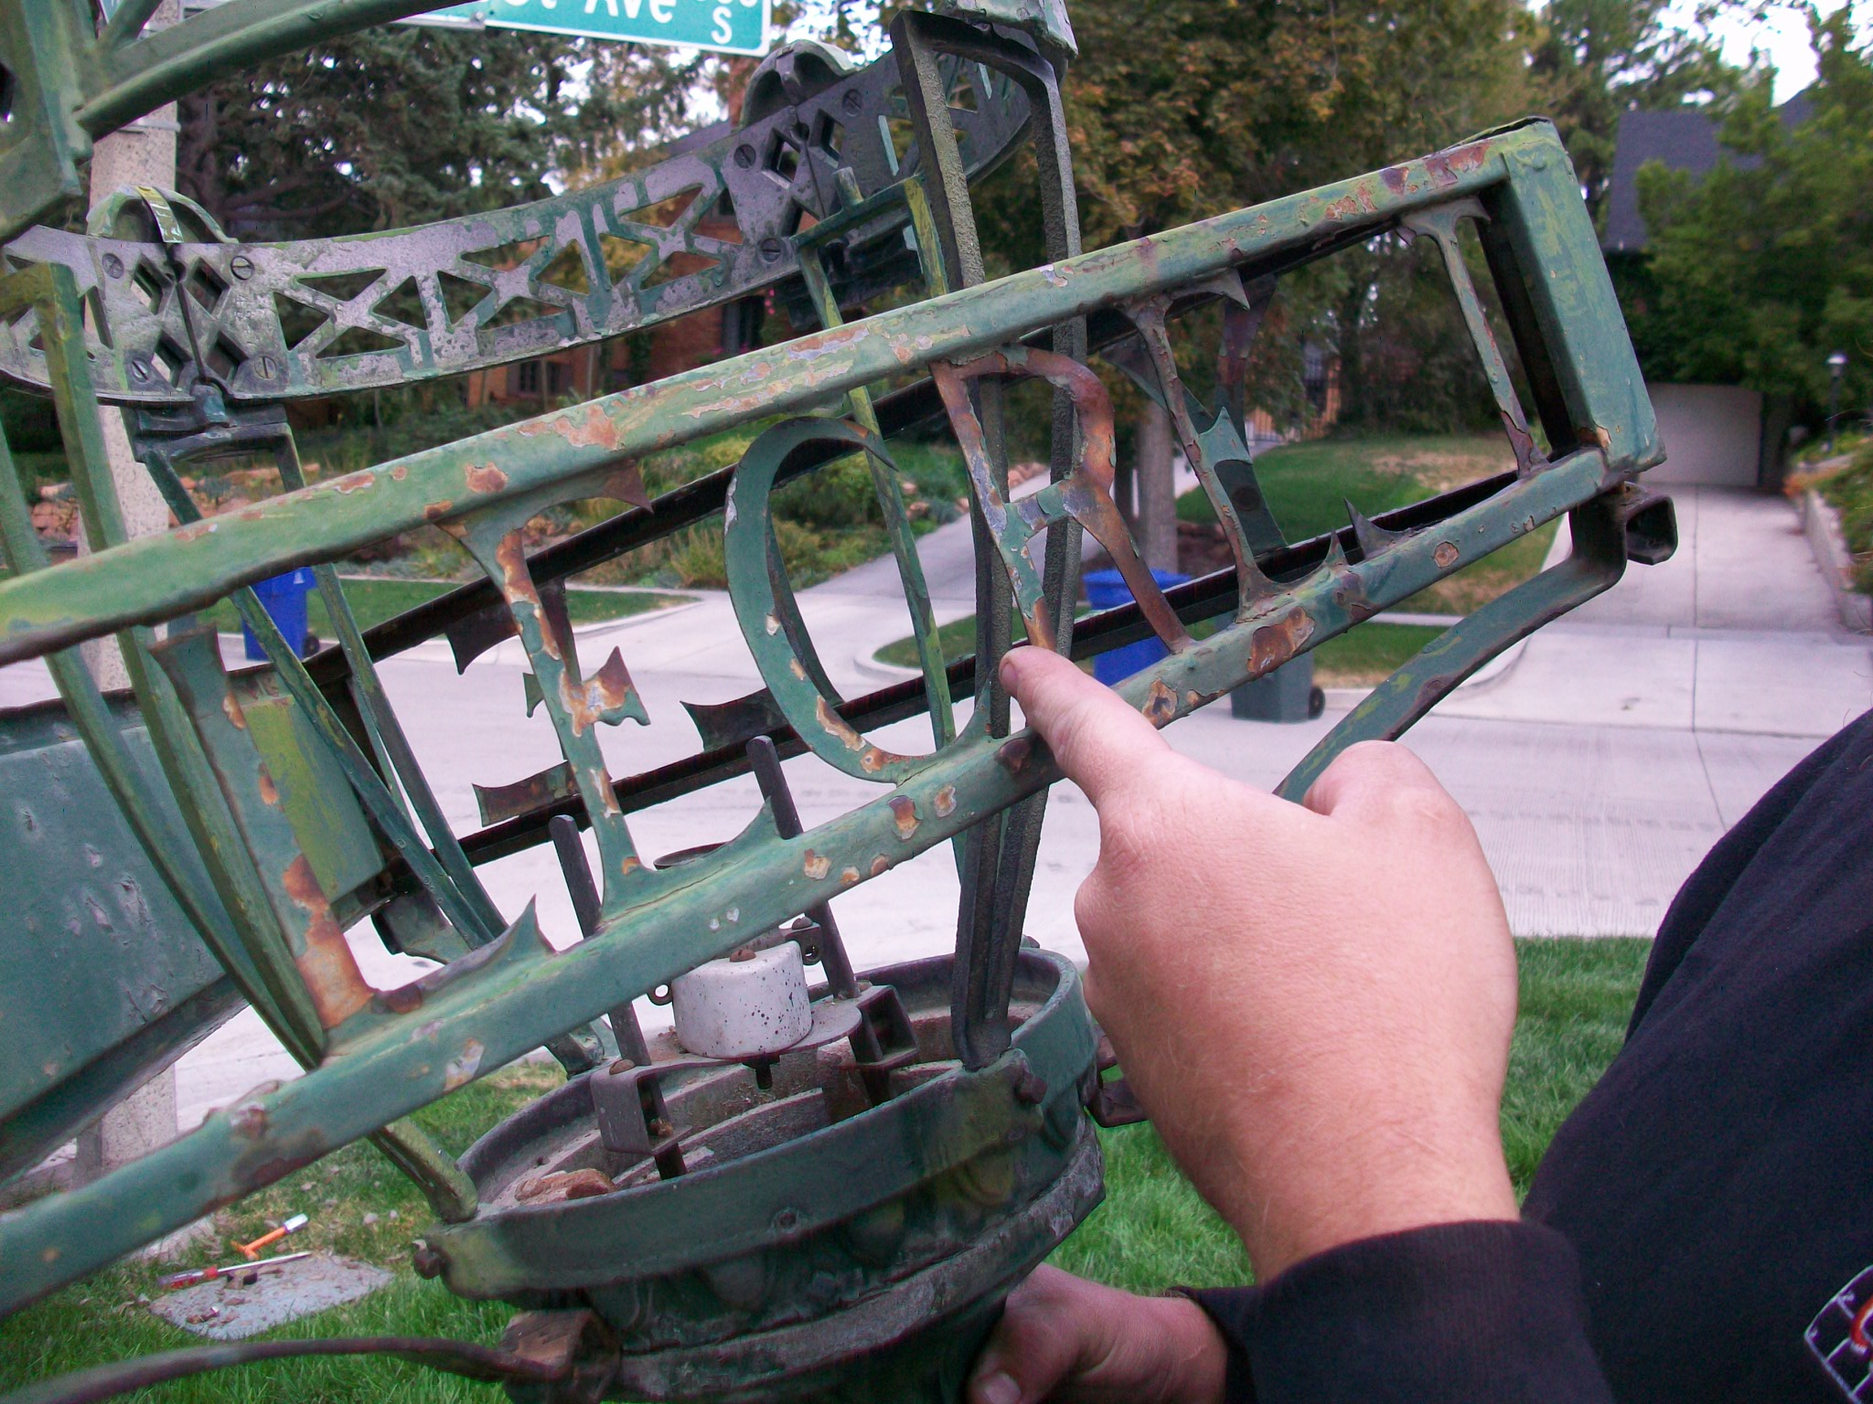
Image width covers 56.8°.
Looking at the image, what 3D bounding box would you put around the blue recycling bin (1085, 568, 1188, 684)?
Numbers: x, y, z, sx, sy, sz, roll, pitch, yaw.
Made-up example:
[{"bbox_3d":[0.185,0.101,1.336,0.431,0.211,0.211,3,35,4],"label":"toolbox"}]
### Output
[{"bbox_3d":[1.563,-0.459,13.400,0.680,1.110,0.800,4,6,20],"label":"blue recycling bin"}]

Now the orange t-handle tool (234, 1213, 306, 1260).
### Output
[{"bbox_3d":[-1.476,1.189,3.850,0.100,0.030,0.200,3,6,18],"label":"orange t-handle tool"}]

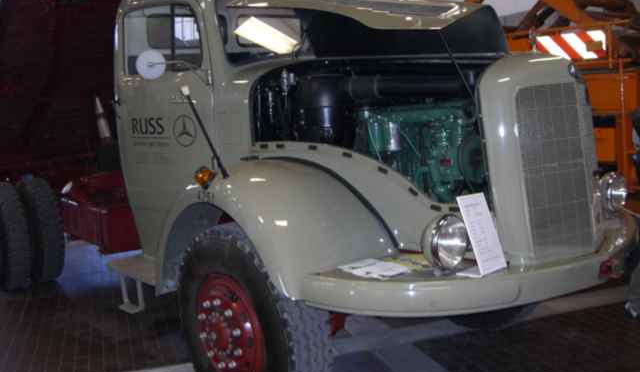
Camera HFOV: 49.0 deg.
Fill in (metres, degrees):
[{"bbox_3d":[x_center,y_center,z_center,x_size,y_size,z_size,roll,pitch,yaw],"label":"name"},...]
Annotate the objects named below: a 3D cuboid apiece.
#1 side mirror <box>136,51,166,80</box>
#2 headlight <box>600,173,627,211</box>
[{"bbox_3d":[-0.863,-0.617,3.600,0.155,0.155,0.040,-7,8,-17],"label":"side mirror"},{"bbox_3d":[1.621,0.033,3.900,0.230,0.235,0.170,-11,10,-40],"label":"headlight"}]

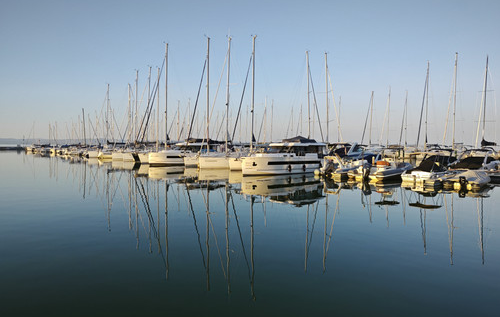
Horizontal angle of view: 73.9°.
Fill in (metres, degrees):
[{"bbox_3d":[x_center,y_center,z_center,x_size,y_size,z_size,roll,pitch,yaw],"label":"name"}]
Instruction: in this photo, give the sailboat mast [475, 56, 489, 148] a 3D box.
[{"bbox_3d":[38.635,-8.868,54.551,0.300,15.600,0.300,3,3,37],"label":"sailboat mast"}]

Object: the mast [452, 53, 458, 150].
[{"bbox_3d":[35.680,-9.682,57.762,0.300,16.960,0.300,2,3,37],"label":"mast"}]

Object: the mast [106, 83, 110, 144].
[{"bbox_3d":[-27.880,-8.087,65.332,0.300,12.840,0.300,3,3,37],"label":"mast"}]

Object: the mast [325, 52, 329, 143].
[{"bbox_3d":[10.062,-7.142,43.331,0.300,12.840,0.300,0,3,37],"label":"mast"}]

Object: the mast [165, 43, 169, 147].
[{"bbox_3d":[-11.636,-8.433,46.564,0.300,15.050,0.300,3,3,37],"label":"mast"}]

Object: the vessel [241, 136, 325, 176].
[{"bbox_3d":[2.829,-0.298,29.716,9.400,3.350,3.400,-2,3,-43],"label":"vessel"}]

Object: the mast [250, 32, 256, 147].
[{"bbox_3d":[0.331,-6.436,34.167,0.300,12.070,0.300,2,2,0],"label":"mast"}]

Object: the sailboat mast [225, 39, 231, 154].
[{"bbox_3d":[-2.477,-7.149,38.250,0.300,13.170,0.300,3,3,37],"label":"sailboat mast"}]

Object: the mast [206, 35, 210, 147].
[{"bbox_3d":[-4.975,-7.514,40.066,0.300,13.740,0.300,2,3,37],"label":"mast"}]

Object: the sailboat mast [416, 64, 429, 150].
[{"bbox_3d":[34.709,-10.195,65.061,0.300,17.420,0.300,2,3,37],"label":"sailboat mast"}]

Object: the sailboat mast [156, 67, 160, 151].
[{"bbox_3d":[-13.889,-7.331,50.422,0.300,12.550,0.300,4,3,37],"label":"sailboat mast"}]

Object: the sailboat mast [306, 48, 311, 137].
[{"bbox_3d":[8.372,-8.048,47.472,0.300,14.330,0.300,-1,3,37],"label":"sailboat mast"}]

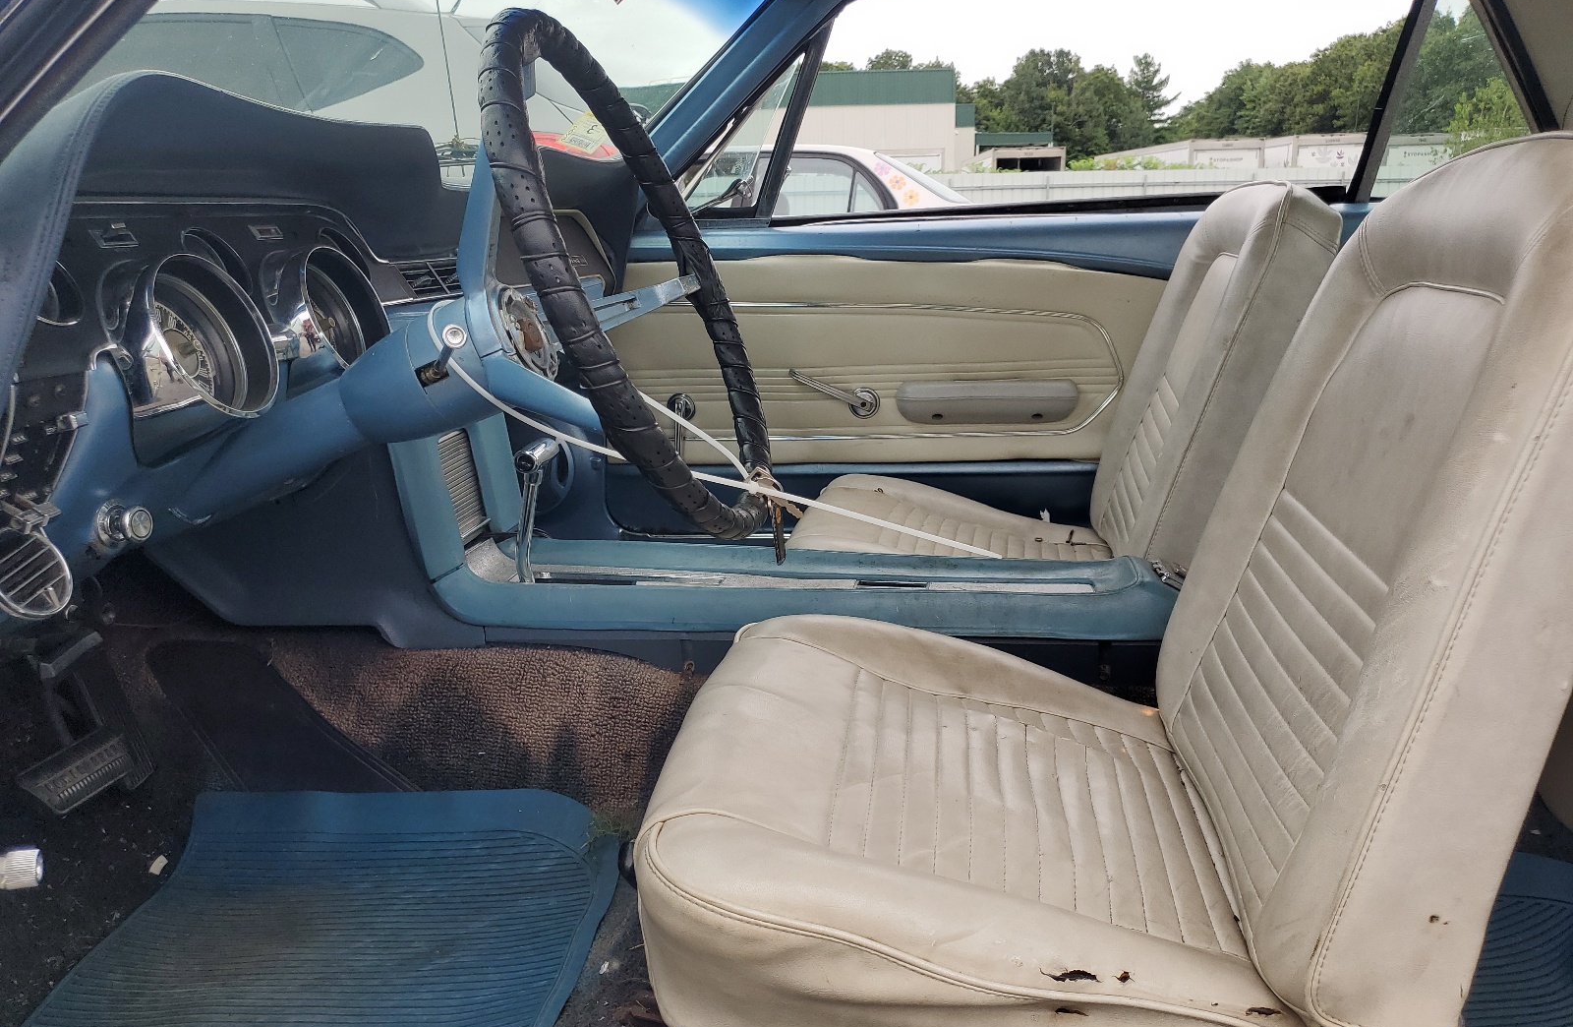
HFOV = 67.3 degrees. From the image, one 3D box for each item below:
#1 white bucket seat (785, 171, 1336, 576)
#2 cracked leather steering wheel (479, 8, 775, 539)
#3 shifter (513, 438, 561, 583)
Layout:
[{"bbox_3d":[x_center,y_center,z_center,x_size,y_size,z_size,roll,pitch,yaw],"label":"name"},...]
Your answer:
[{"bbox_3d":[0.325,-0.135,1.569,0.610,0.570,0.520,0,14,9],"label":"white bucket seat"},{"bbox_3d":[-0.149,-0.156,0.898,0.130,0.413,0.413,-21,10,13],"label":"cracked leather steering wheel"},{"bbox_3d":[-0.276,-0.004,1.337,0.048,0.160,0.080,0,14,9],"label":"shifter"}]

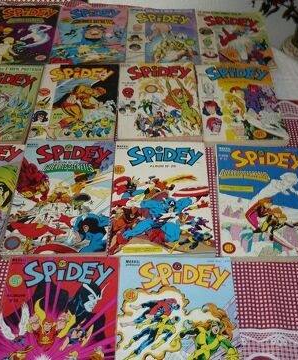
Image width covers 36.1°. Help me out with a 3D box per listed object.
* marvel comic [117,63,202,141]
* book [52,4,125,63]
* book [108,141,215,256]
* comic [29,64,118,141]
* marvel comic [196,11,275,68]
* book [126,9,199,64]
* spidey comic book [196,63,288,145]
[{"bbox_3d":[0.020,-0.169,0.976,0.170,0.014,0.247,-1,49,-1],"label":"marvel comic"},{"bbox_3d":[-0.143,-0.357,1.136,0.170,0.014,0.247,0,49,0],"label":"book"},{"bbox_3d":[0.021,0.026,0.807,0.170,0.014,0.247,0,49,0],"label":"book"},{"bbox_3d":[-0.152,-0.167,0.972,0.170,0.014,0.247,0,49,0],"label":"comic"},{"bbox_3d":[0.207,-0.346,1.129,0.170,0.014,0.247,1,49,1],"label":"marvel comic"},{"bbox_3d":[0.034,-0.354,1.135,0.170,0.014,0.247,0,49,0],"label":"book"},{"bbox_3d":[0.190,-0.164,0.972,0.170,0.014,0.247,0,49,0],"label":"spidey comic book"}]

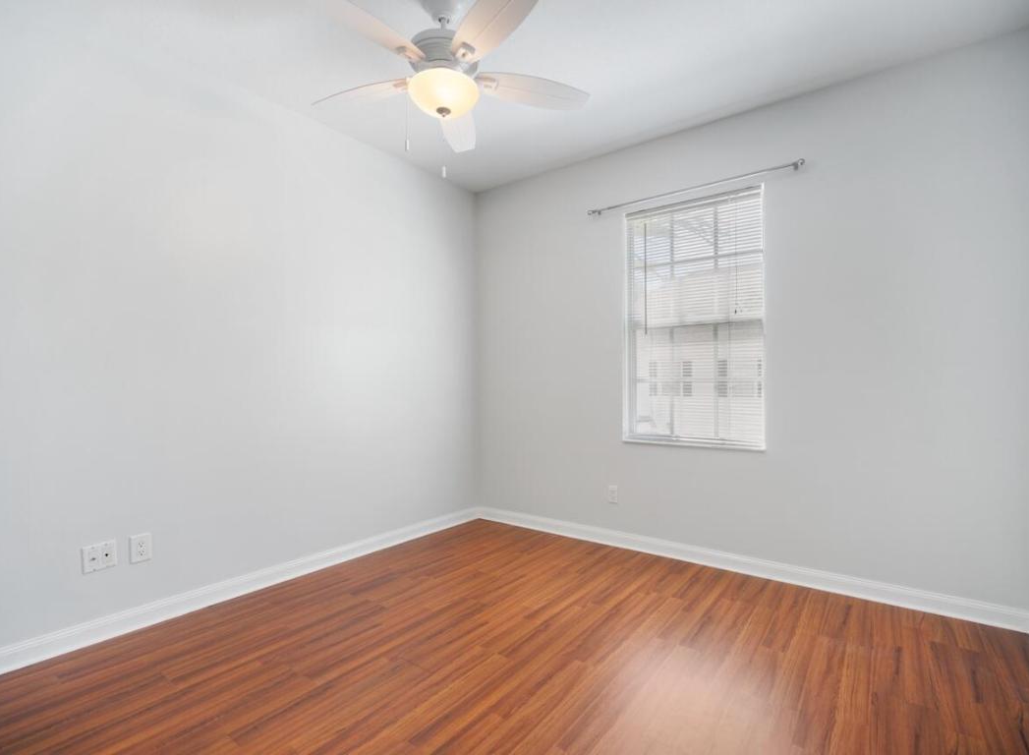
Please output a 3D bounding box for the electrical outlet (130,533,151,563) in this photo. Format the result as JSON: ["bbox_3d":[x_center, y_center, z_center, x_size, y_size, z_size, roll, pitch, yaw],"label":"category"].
[{"bbox_3d":[-1.718,0.788,2.315,0.012,0.120,0.080,0,-1,37],"label":"electrical outlet"}]

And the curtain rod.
[{"bbox_3d":[1.073,-1.176,3.185,1.340,0.045,0.080,0,-1,37],"label":"curtain rod"}]

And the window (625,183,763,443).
[{"bbox_3d":[1.132,-0.348,3.230,0.882,1.560,0.100,0,-1,37],"label":"window"}]

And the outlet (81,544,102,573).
[{"bbox_3d":[-1.823,0.785,2.173,0.012,0.115,0.069,0,-1,37],"label":"outlet"}]

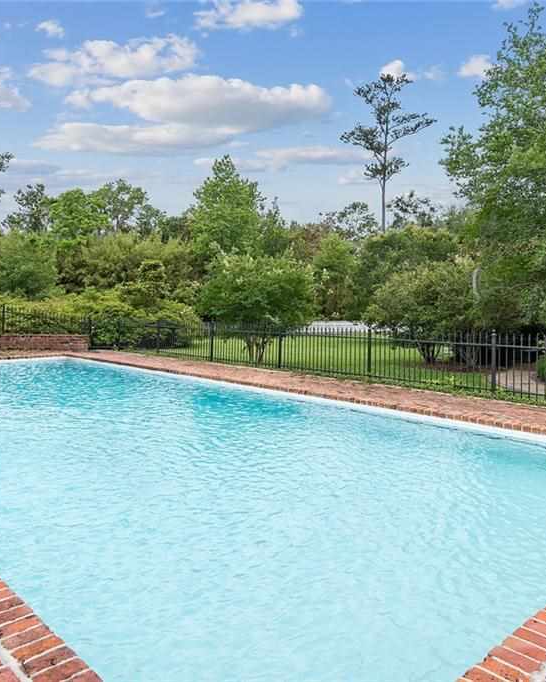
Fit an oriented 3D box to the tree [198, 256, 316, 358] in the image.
[{"bbox_3d":[-0.468,-0.869,15.200,3.210,2.890,3.210,0,3,0],"label":"tree"}]

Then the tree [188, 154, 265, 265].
[{"bbox_3d":[-2.360,-5.006,29.500,4.150,9.130,4.150,0,3,0],"label":"tree"}]

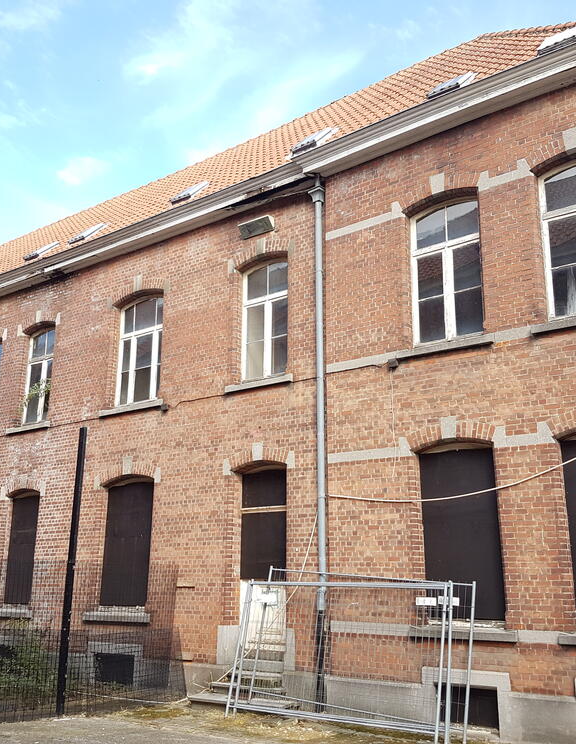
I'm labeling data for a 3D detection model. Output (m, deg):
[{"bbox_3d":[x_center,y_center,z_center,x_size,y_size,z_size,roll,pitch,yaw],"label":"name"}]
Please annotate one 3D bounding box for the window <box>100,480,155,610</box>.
[{"bbox_3d":[-2.974,3.172,13.896,1.348,2.312,0.120,-11,-19,35],"label":"window"}]

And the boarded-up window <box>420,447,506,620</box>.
[{"bbox_3d":[2.527,2.314,10.947,1.200,2.555,0.200,-11,-19,34],"label":"boarded-up window"}]

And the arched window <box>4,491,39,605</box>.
[{"bbox_3d":[-5.556,3.690,15.704,1.081,2.317,0.120,-11,-19,35],"label":"arched window"}]

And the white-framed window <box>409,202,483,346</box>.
[{"bbox_3d":[2.353,-1.481,10.978,1.170,2.143,0.120,-11,-19,35],"label":"white-framed window"}]

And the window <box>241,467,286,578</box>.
[{"bbox_3d":[-0.419,2.622,13.048,1.100,1.993,0.200,-11,-19,34],"label":"window"}]

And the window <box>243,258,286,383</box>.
[{"bbox_3d":[-0.374,-0.930,13.108,1.100,2.138,0.120,-11,-19,35],"label":"window"}]

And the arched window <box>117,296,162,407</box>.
[{"bbox_3d":[-2.913,-0.436,14.890,1.405,2.128,0.120,-11,-19,35],"label":"arched window"}]

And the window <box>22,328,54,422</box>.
[{"bbox_3d":[-5.986,0.005,17.940,1.060,2.406,0.200,-11,-19,34],"label":"window"}]

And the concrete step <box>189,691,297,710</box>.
[{"bbox_3d":[-0.677,5.228,11.836,1.750,0.100,0.580,-11,-19,34],"label":"concrete step"}]

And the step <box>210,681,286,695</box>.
[{"bbox_3d":[-0.508,4.709,11.048,1.335,0.103,0.340,-11,-19,35],"label":"step"}]

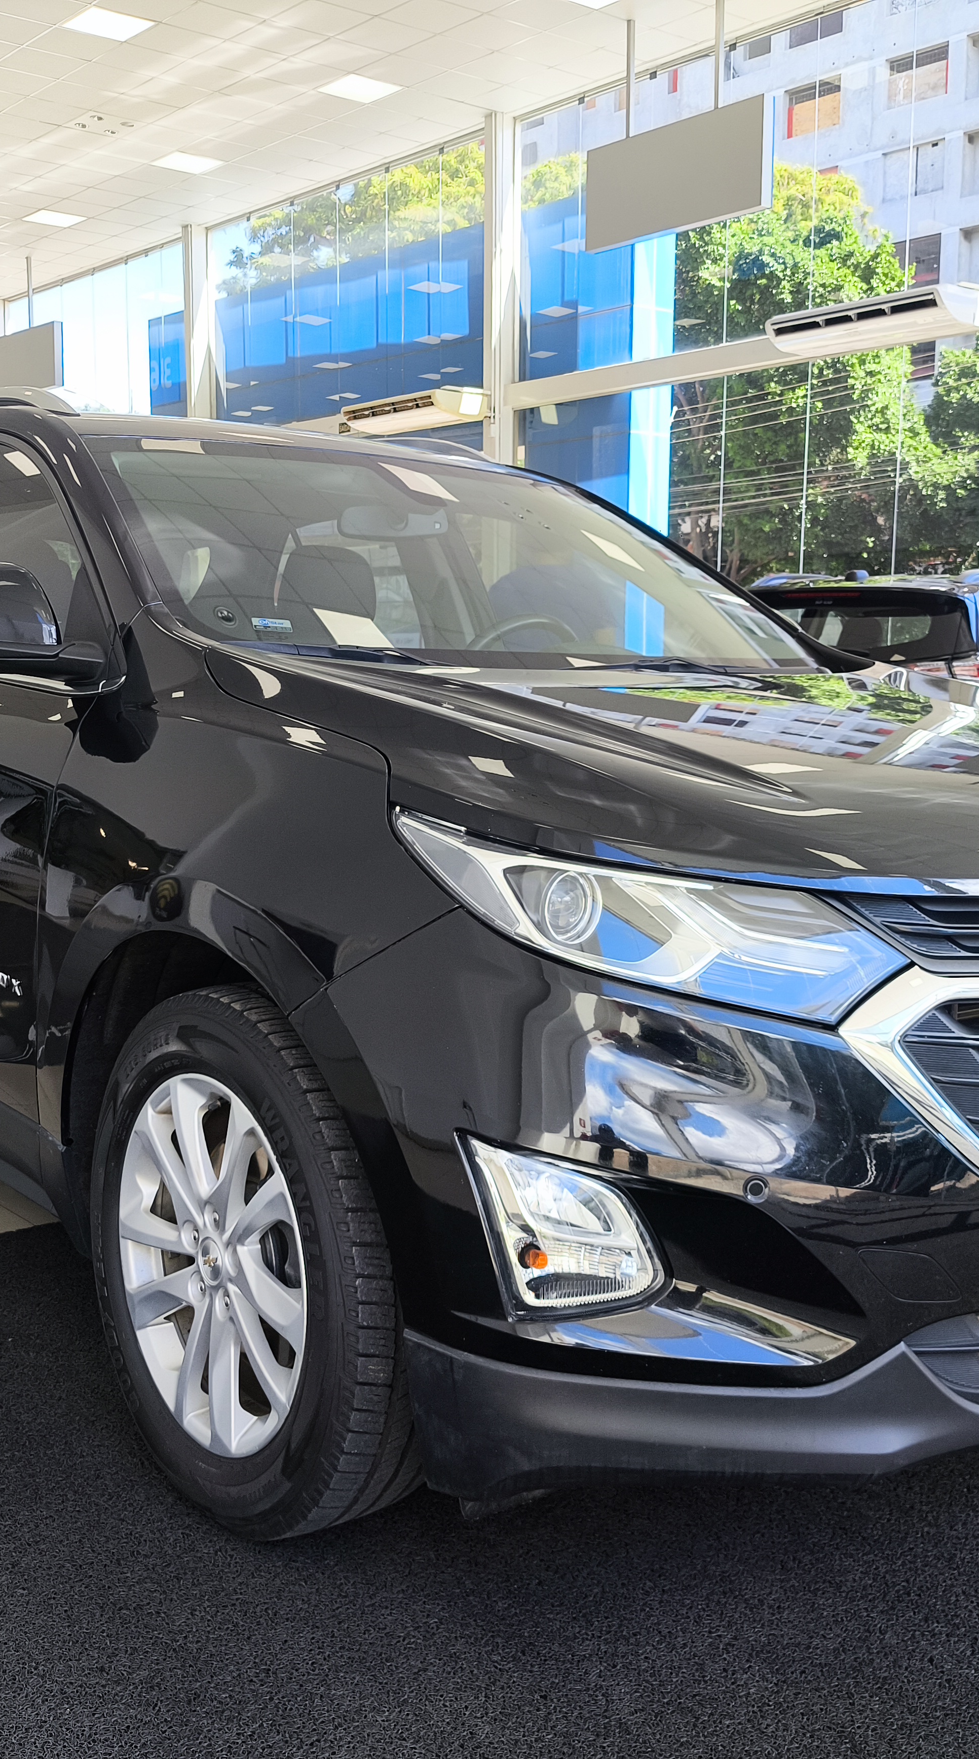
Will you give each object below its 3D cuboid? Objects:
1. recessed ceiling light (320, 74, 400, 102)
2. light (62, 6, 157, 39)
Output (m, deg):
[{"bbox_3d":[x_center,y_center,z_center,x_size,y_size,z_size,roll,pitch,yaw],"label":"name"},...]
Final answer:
[{"bbox_3d":[-1.156,-7.099,15.159,0.590,0.050,0.590,-6,10,-40],"label":"recessed ceiling light"},{"bbox_3d":[-3.114,-7.043,13.908,0.590,0.050,0.590,-6,10,-40],"label":"light"}]

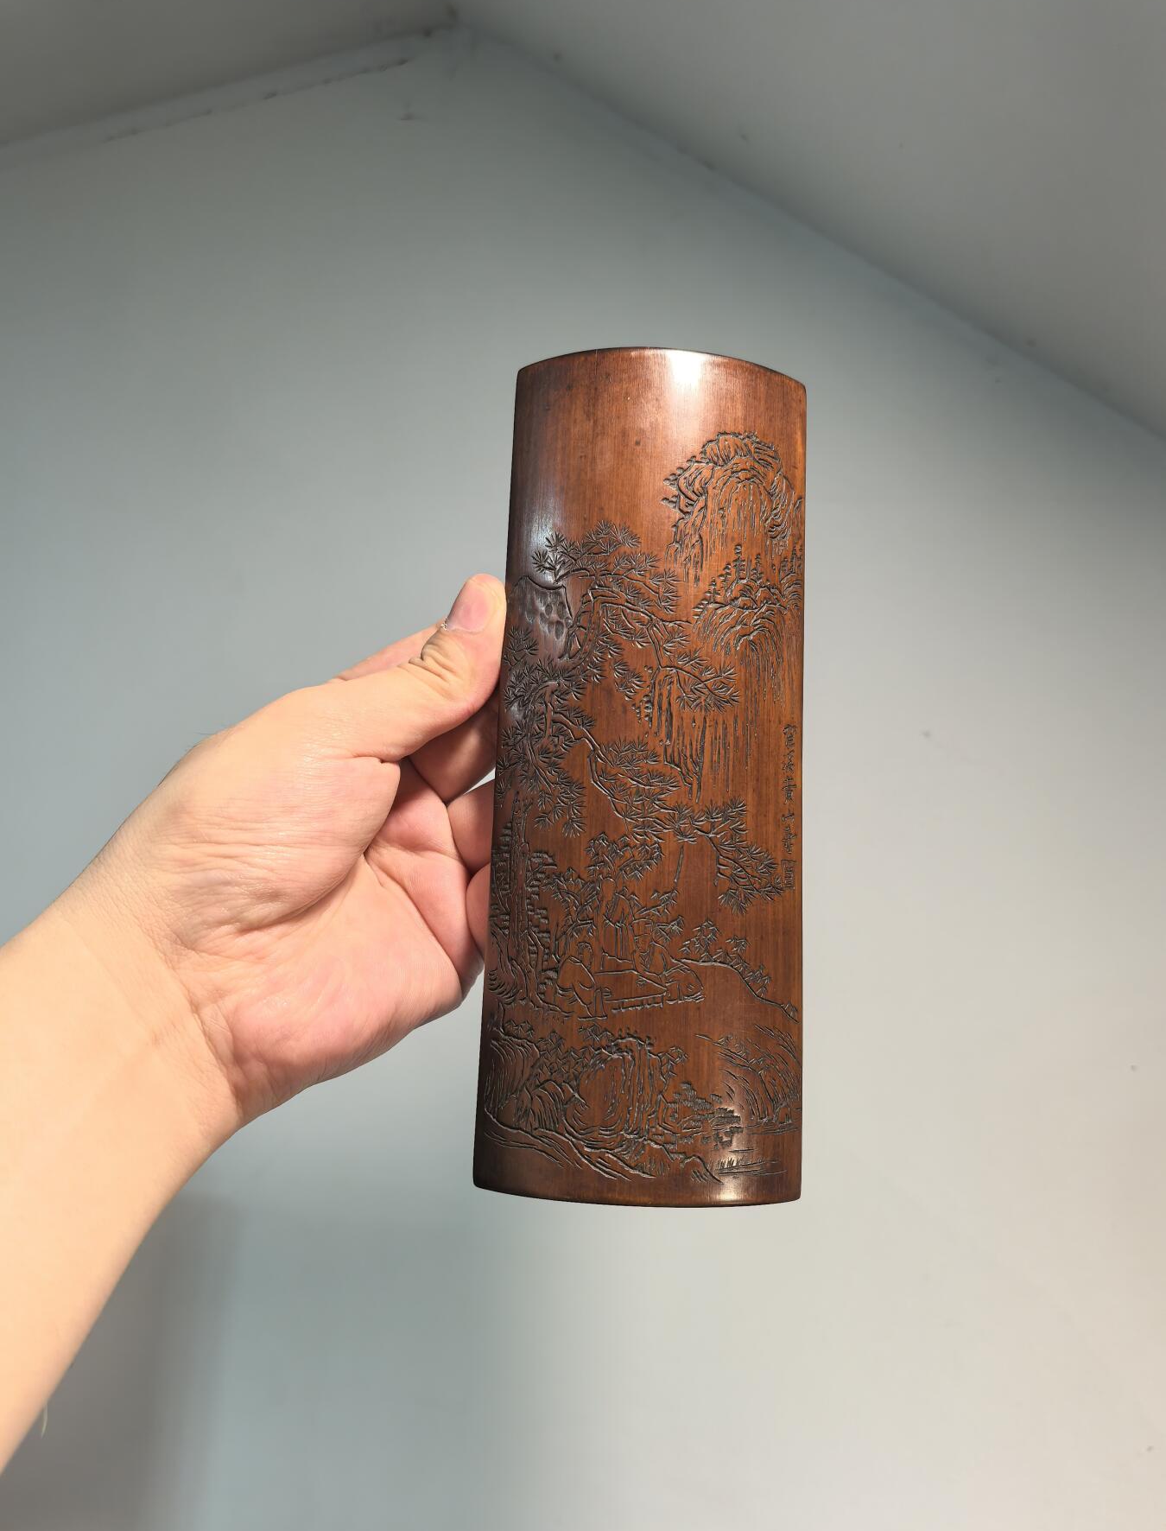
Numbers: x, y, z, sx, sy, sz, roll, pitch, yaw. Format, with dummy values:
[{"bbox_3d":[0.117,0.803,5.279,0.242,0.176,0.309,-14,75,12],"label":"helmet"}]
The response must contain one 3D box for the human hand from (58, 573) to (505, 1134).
[{"bbox_3d":[-0.051,0.018,0.335,0.165,0.078,0.097,-38,89,-25],"label":"human hand"}]

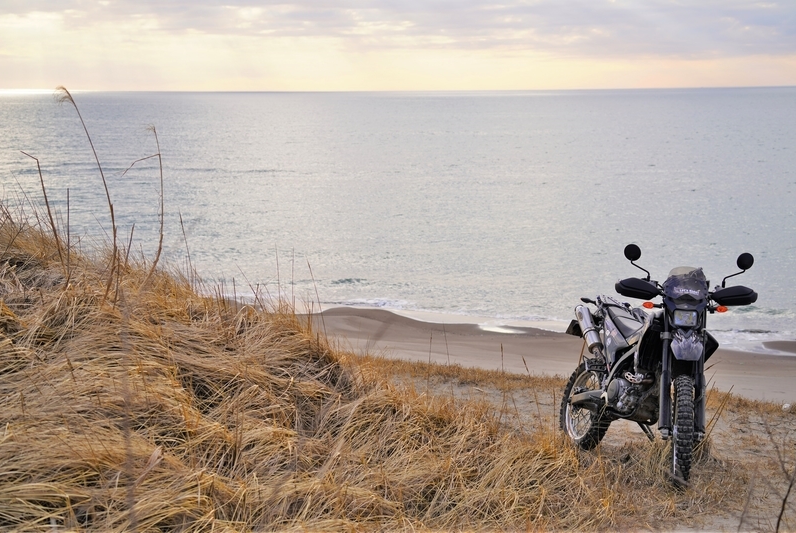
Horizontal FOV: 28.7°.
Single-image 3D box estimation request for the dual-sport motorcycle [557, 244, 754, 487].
[{"bbox_3d":[1.671,0.591,9.930,0.840,1.440,2.130,6,3,-19],"label":"dual-sport motorcycle"}]

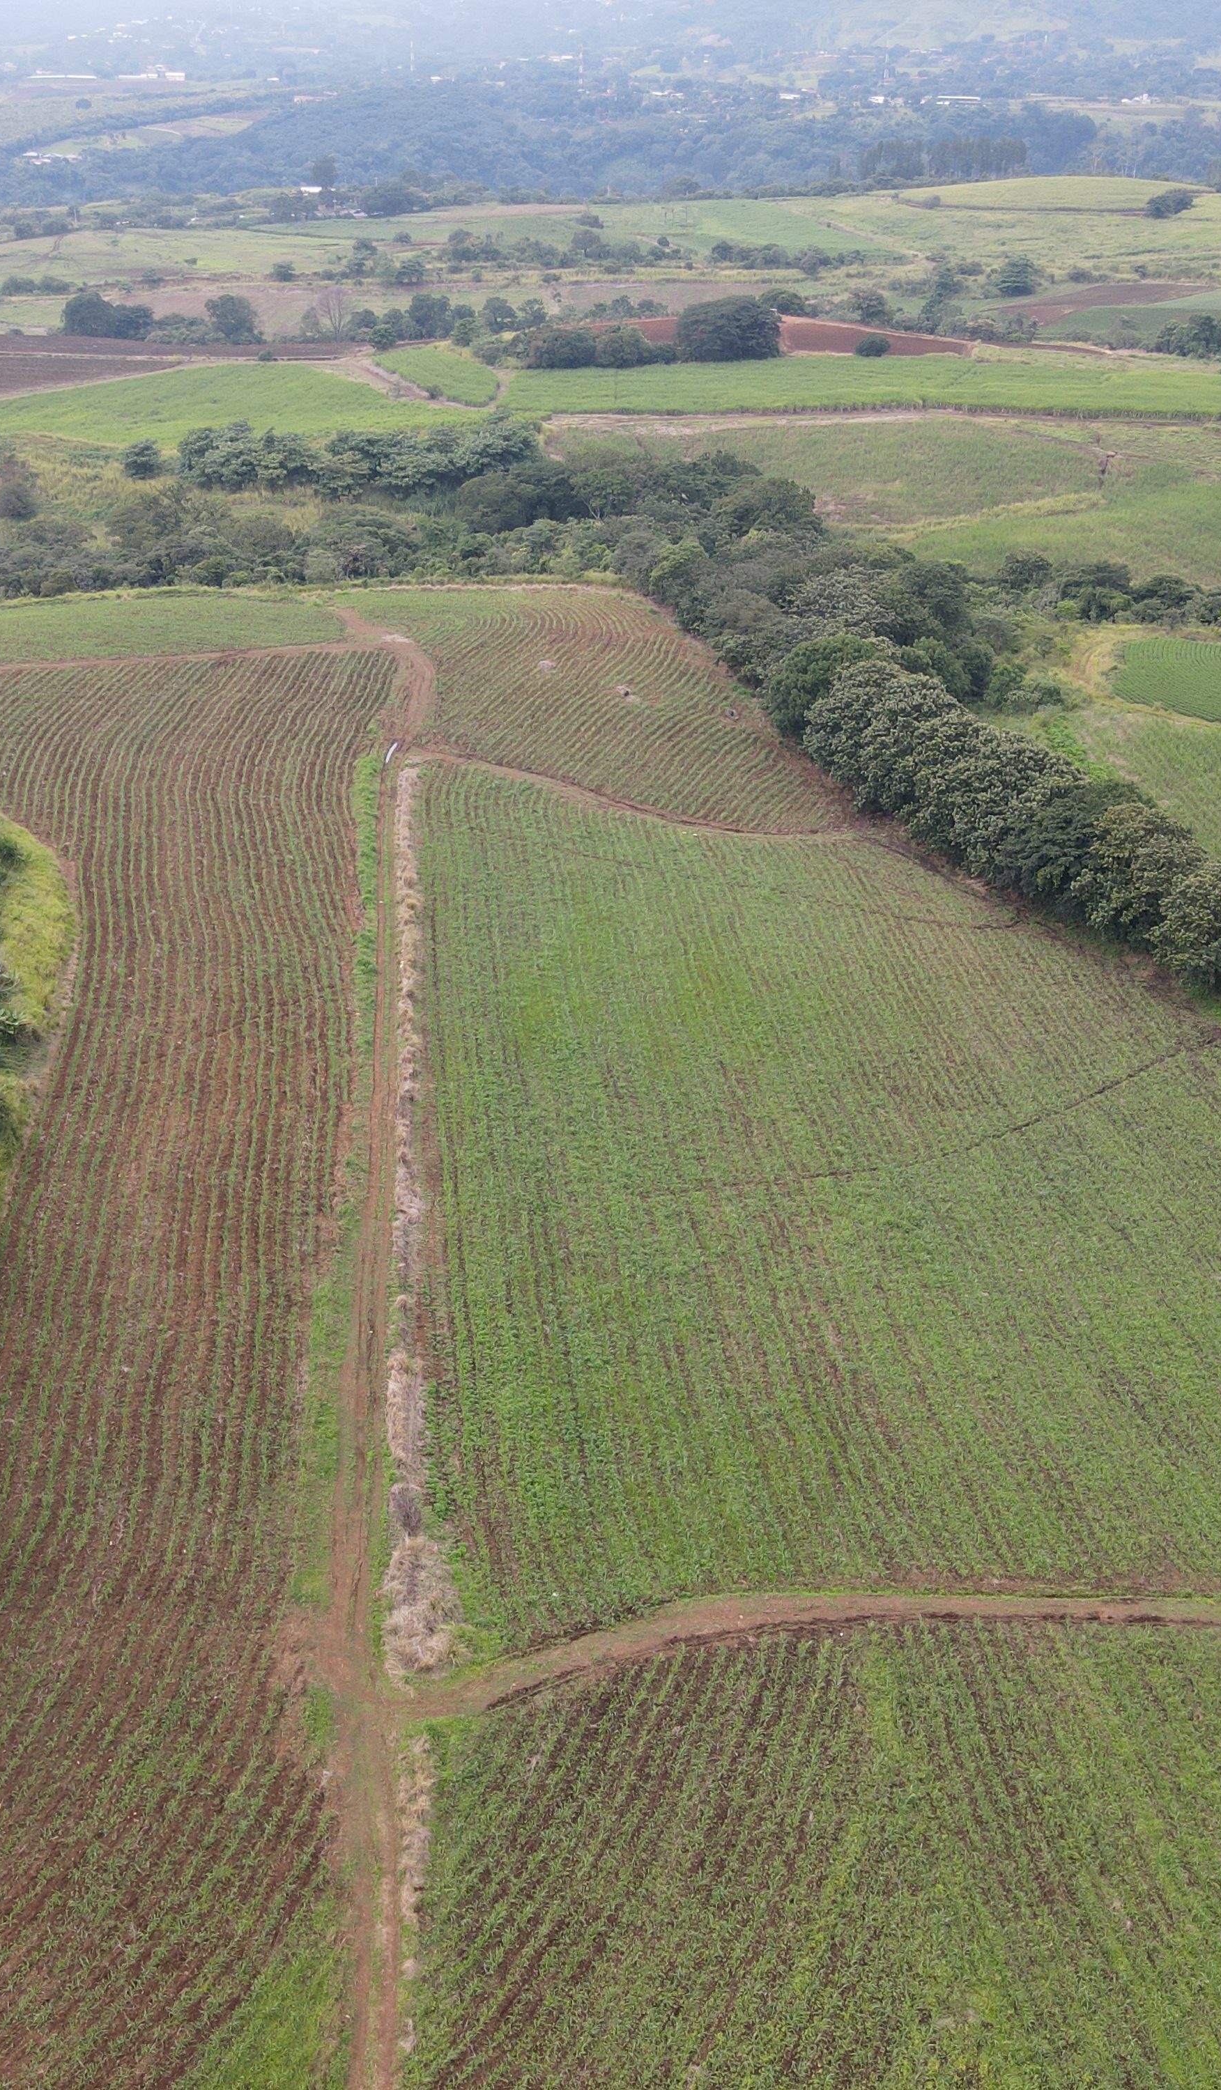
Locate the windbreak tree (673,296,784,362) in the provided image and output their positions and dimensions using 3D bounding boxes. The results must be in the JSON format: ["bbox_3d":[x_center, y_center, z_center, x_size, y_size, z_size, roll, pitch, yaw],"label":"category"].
[{"bbox_3d":[34.380,-209.130,565.000,31.500,18.000,28.000,0,30,0],"label":"windbreak tree"}]

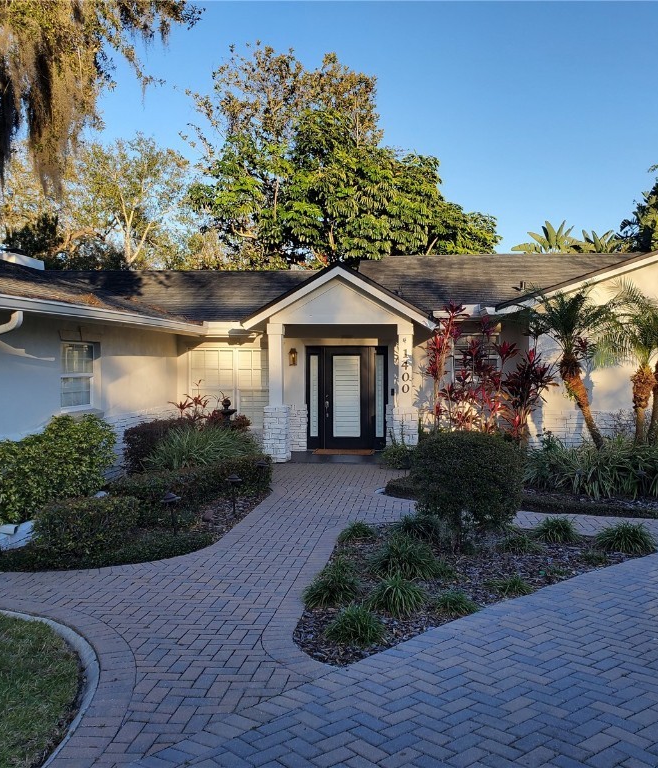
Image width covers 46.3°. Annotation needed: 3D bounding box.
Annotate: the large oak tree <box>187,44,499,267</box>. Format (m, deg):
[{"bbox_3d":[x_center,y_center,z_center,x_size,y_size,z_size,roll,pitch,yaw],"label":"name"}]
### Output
[{"bbox_3d":[0.534,-5.752,28.306,11.400,13.300,9.800,0,2,5],"label":"large oak tree"}]

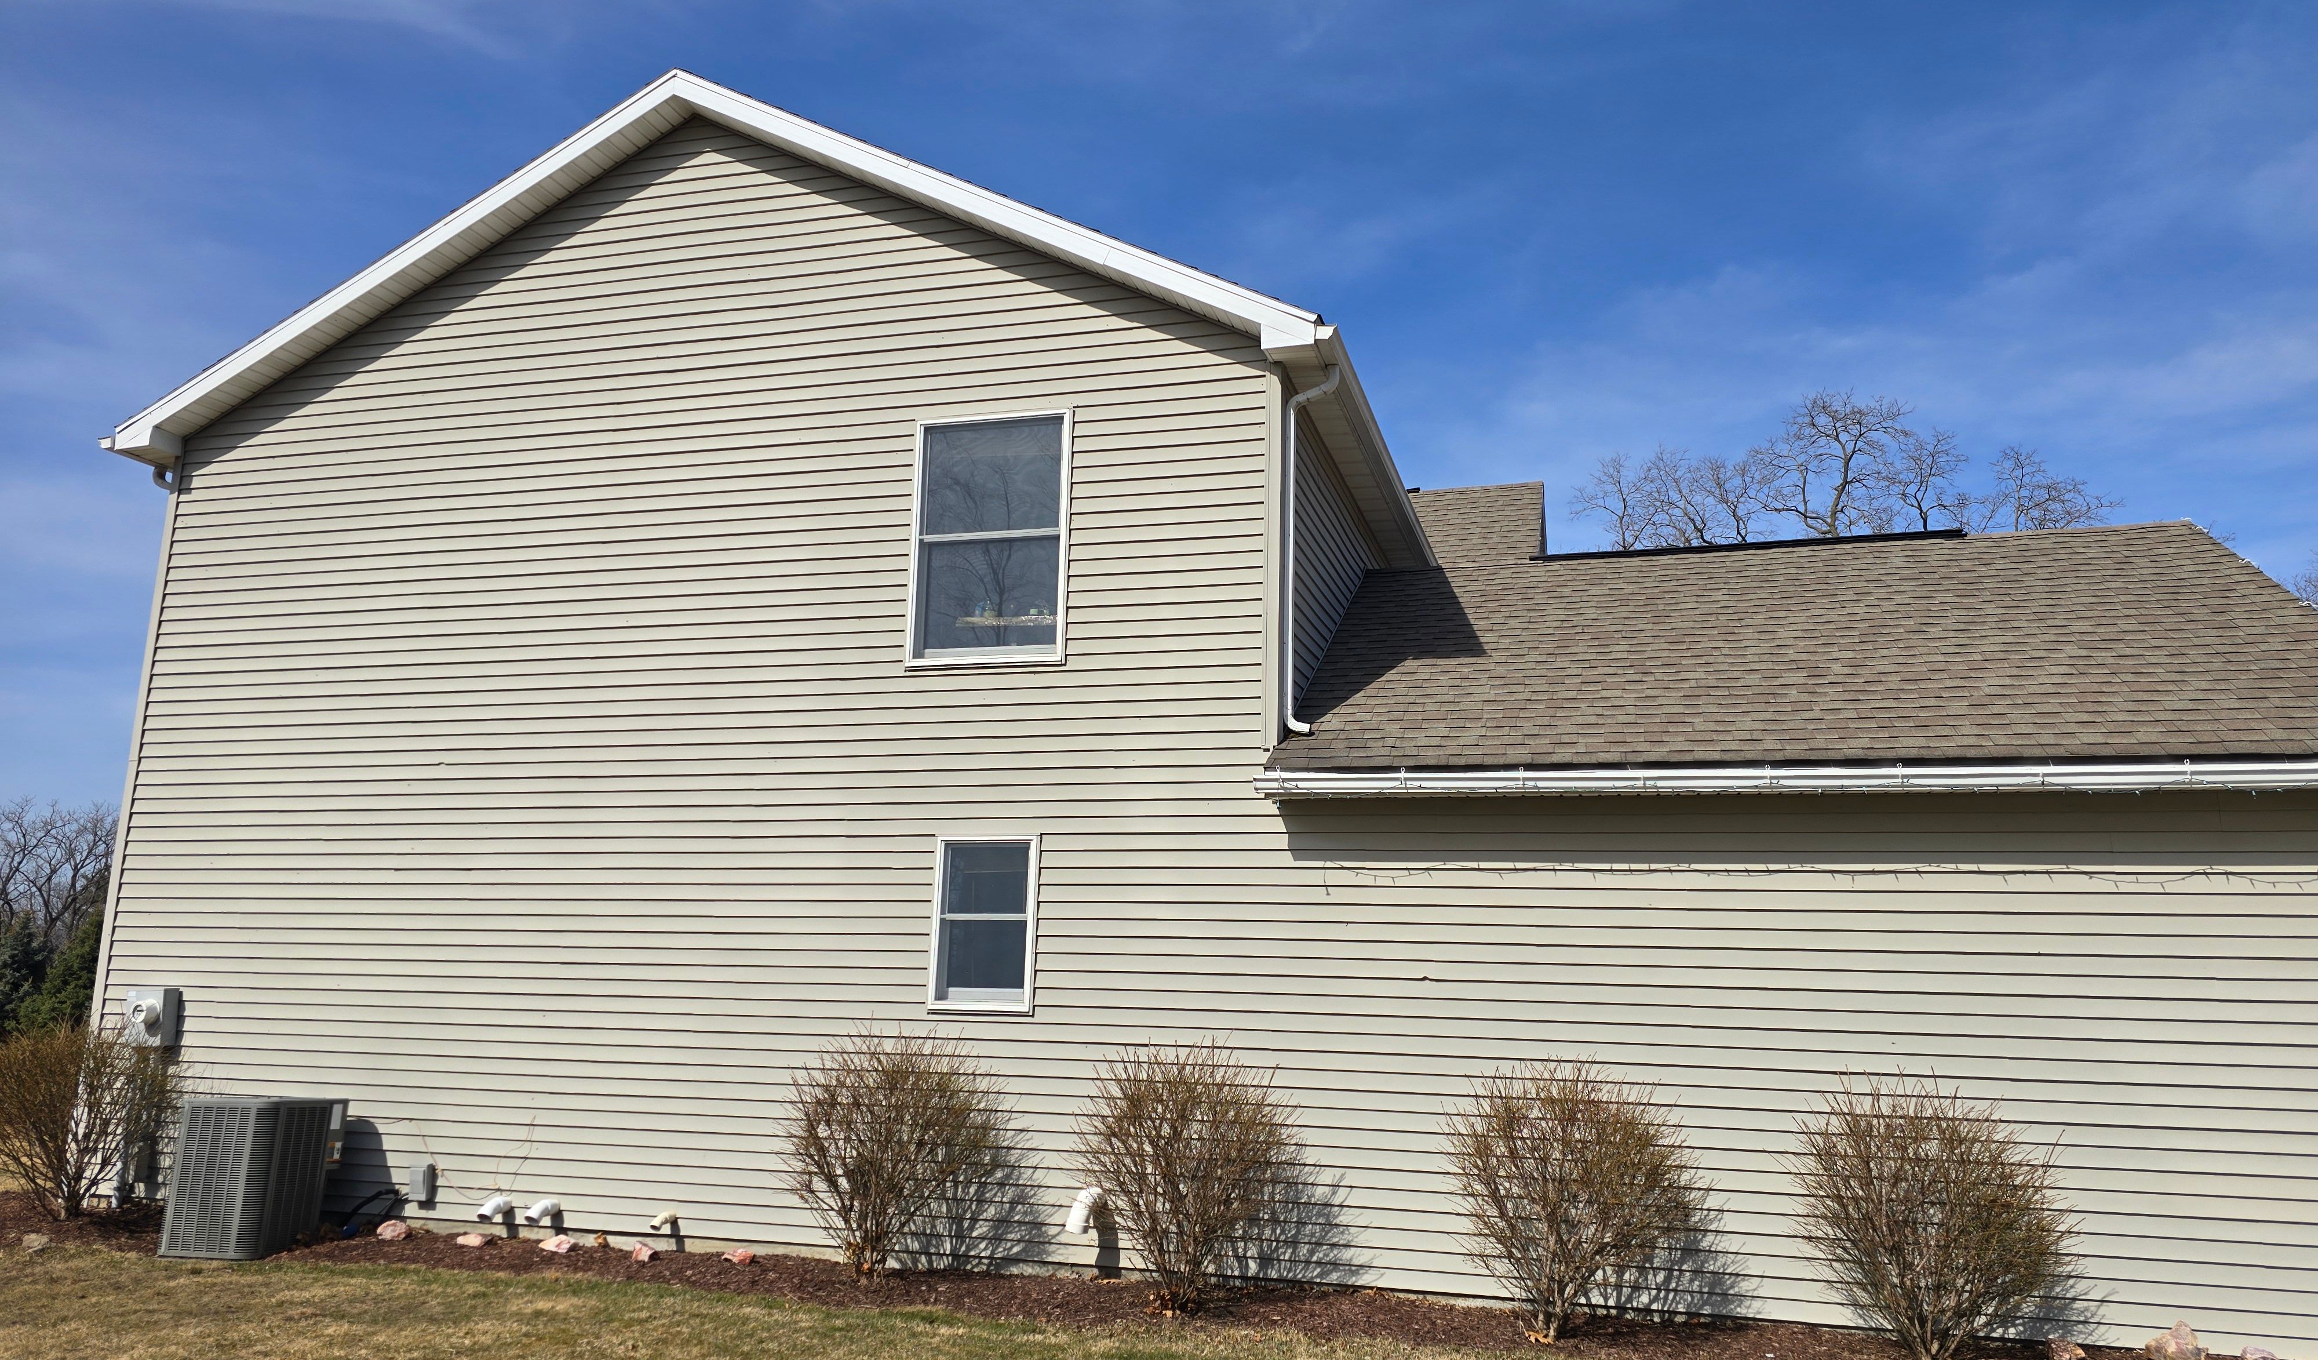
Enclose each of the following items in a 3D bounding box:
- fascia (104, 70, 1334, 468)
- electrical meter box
[{"bbox_3d":[-3.349,-3.039,10.728,9.040,2.500,0.300,-2,-12,14],"label":"fascia"},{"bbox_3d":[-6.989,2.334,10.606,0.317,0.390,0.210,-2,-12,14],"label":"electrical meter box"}]

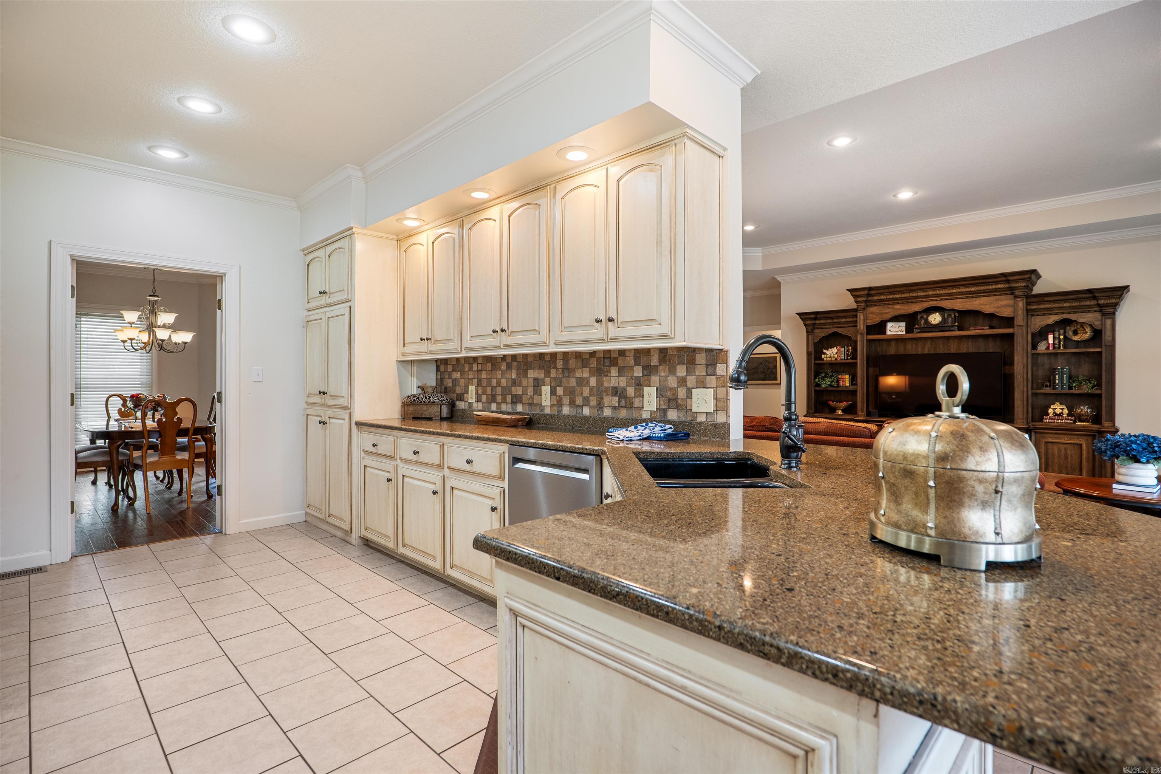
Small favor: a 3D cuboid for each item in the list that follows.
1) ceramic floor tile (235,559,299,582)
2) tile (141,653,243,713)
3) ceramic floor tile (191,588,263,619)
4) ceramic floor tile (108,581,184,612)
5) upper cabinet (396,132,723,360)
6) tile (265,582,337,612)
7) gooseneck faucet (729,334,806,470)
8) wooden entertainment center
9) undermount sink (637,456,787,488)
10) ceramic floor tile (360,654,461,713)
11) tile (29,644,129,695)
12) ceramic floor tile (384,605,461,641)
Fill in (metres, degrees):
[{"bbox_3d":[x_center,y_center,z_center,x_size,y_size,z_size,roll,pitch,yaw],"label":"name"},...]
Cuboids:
[{"bbox_3d":[-2.008,1.175,3.299,0.300,0.010,0.300,0,0,44],"label":"ceramic floor tile"},{"bbox_3d":[-1.549,1.182,2.059,0.300,0.010,0.300,0,0,44],"label":"tile"},{"bbox_3d":[-1.929,1.199,2.836,0.303,0.010,0.296,0,0,43],"label":"ceramic floor tile"},{"bbox_3d":[-2.432,1.175,2.884,0.298,0.010,0.298,0,0,45],"label":"ceramic floor tile"},{"bbox_3d":[-0.358,-0.663,3.249,2.599,0.949,0.345,0,0,43],"label":"upper cabinet"},{"bbox_3d":[-1.566,1.180,2.888,0.297,0.010,0.293,0,0,43],"label":"tile"},{"bbox_3d":[0.595,0.045,1.616,0.270,0.415,0.090,0,0,-26],"label":"gooseneck faucet"},{"bbox_3d":[4.253,-0.033,6.130,3.056,2.370,0.600,0,0,39],"label":"wooden entertainment center"},{"bbox_3d":[0.475,0.405,1.860,0.510,0.210,0.800,0,0,-1],"label":"undermount sink"},{"bbox_3d":[-0.690,1.204,2.102,0.303,0.010,0.296,0,0,43],"label":"ceramic floor tile"},{"bbox_3d":[-2.095,1.180,2.165,0.297,0.010,0.293,0,0,43],"label":"tile"},{"bbox_3d":[-0.793,1.176,2.568,0.298,0.010,0.298,0,0,45],"label":"ceramic floor tile"}]

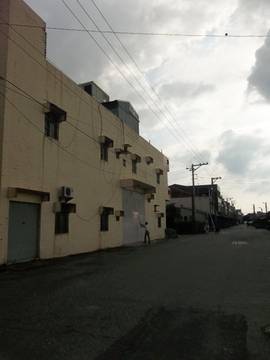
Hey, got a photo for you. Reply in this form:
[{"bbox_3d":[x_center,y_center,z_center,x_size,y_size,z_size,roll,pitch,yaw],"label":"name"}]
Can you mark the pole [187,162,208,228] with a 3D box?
[{"bbox_3d":[10.001,2.934,45.005,3.406,11.179,0.600,-4,-10,22],"label":"pole"}]

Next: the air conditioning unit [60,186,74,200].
[{"bbox_3d":[-3.490,0.644,14.388,0.320,0.520,0.740,-4,-10,22],"label":"air conditioning unit"}]

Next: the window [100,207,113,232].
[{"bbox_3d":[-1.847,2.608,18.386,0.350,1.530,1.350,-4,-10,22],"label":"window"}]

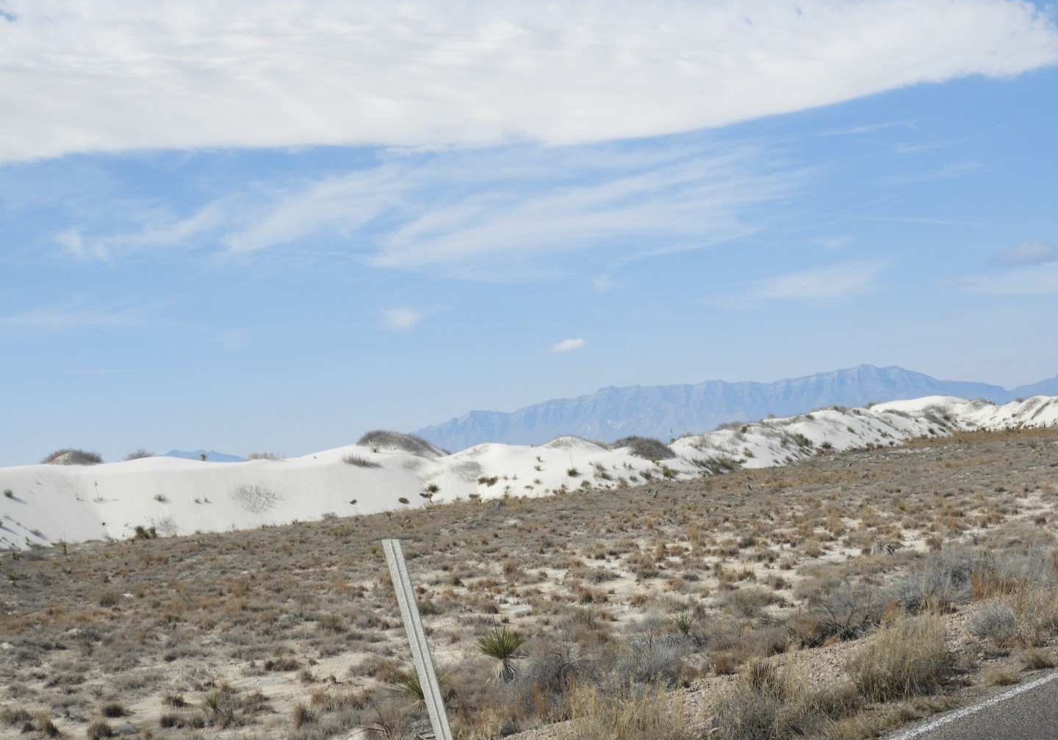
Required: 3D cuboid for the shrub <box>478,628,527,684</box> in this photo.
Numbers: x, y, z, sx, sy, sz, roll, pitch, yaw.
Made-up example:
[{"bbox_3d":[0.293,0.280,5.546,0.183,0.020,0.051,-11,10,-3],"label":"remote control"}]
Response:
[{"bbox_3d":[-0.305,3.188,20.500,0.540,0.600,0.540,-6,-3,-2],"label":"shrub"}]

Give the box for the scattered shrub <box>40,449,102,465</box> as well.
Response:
[{"bbox_3d":[-31.213,5.944,125.000,4.100,1.150,3.500,-5,-3,-14],"label":"scattered shrub"}]

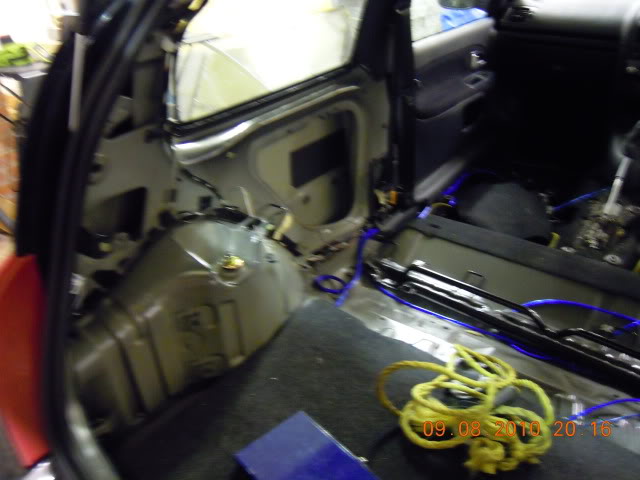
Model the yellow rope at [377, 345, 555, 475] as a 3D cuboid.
[{"bbox_3d":[0.282,0.311,0.991,0.275,0.085,0.310,-14,32,-19],"label":"yellow rope"}]

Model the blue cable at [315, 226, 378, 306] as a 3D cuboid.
[{"bbox_3d":[0.093,0.053,1.480,0.100,0.085,0.400,12,33,24],"label":"blue cable"}]

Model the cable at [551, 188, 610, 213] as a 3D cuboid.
[{"bbox_3d":[1.068,-0.164,2.127,0.282,0.065,0.027,-11,31,-14],"label":"cable"}]

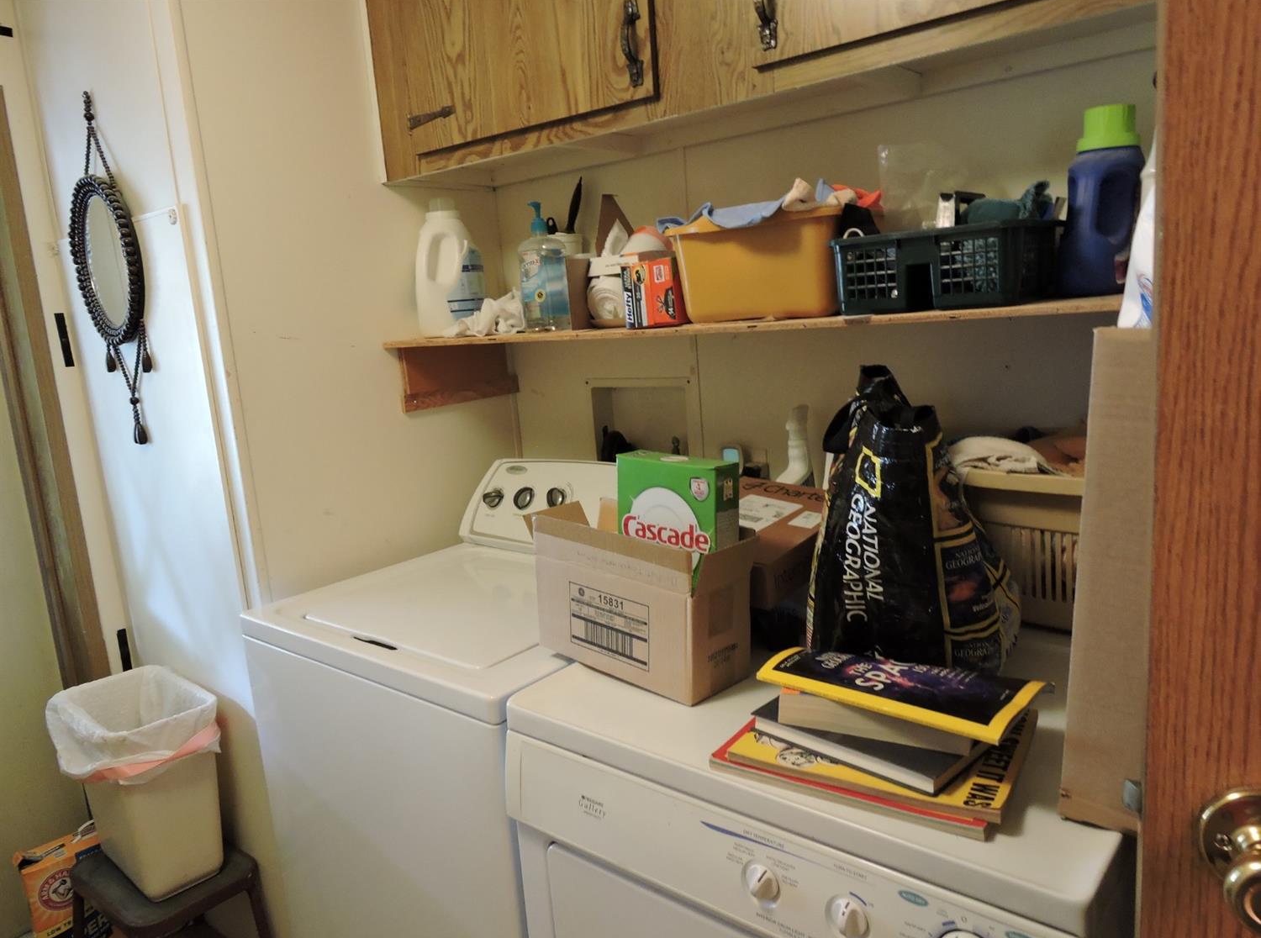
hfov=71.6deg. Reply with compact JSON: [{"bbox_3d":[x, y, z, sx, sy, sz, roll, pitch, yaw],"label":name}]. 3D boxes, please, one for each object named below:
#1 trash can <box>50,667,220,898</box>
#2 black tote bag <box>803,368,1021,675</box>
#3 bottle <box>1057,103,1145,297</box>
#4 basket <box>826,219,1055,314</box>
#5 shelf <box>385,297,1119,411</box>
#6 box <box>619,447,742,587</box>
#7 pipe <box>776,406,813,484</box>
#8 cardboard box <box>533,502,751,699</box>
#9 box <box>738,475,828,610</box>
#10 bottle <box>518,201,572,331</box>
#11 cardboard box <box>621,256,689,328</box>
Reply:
[{"bbox_3d":[-0.919,0.592,1.663,0.285,0.330,0.195,4,13,39],"label":"trash can"},{"bbox_3d":[0.403,0.056,1.214,0.235,0.395,0.260,4,13,39],"label":"black tote bag"},{"bbox_3d":[0.558,-0.315,1.031,0.130,0.219,0.086,-11,12,-32],"label":"bottle"},{"bbox_3d":[0.423,-0.264,1.151,0.235,0.097,0.245,5,14,40],"label":"basket"},{"bbox_3d":[0.157,-0.181,1.512,1.410,0.146,0.354,4,13,39],"label":"shelf"},{"bbox_3d":[0.062,0.109,1.167,0.167,0.250,0.050,8,14,42],"label":"box"},{"bbox_3d":[0.303,-0.034,1.586,0.080,0.180,0.060,4,13,39],"label":"pipe"},{"bbox_3d":[0.012,0.170,1.201,0.128,0.199,0.305,-12,14,-43],"label":"cardboard box"},{"bbox_3d":[0.192,0.101,1.349,0.242,0.065,0.310,10,22,40],"label":"box"},{"bbox_3d":[-0.155,-0.360,1.558,0.086,0.224,0.066,3,12,34],"label":"bottle"},{"bbox_3d":[0.061,-0.283,1.417,0.105,0.104,0.090,4,13,39],"label":"cardboard box"}]

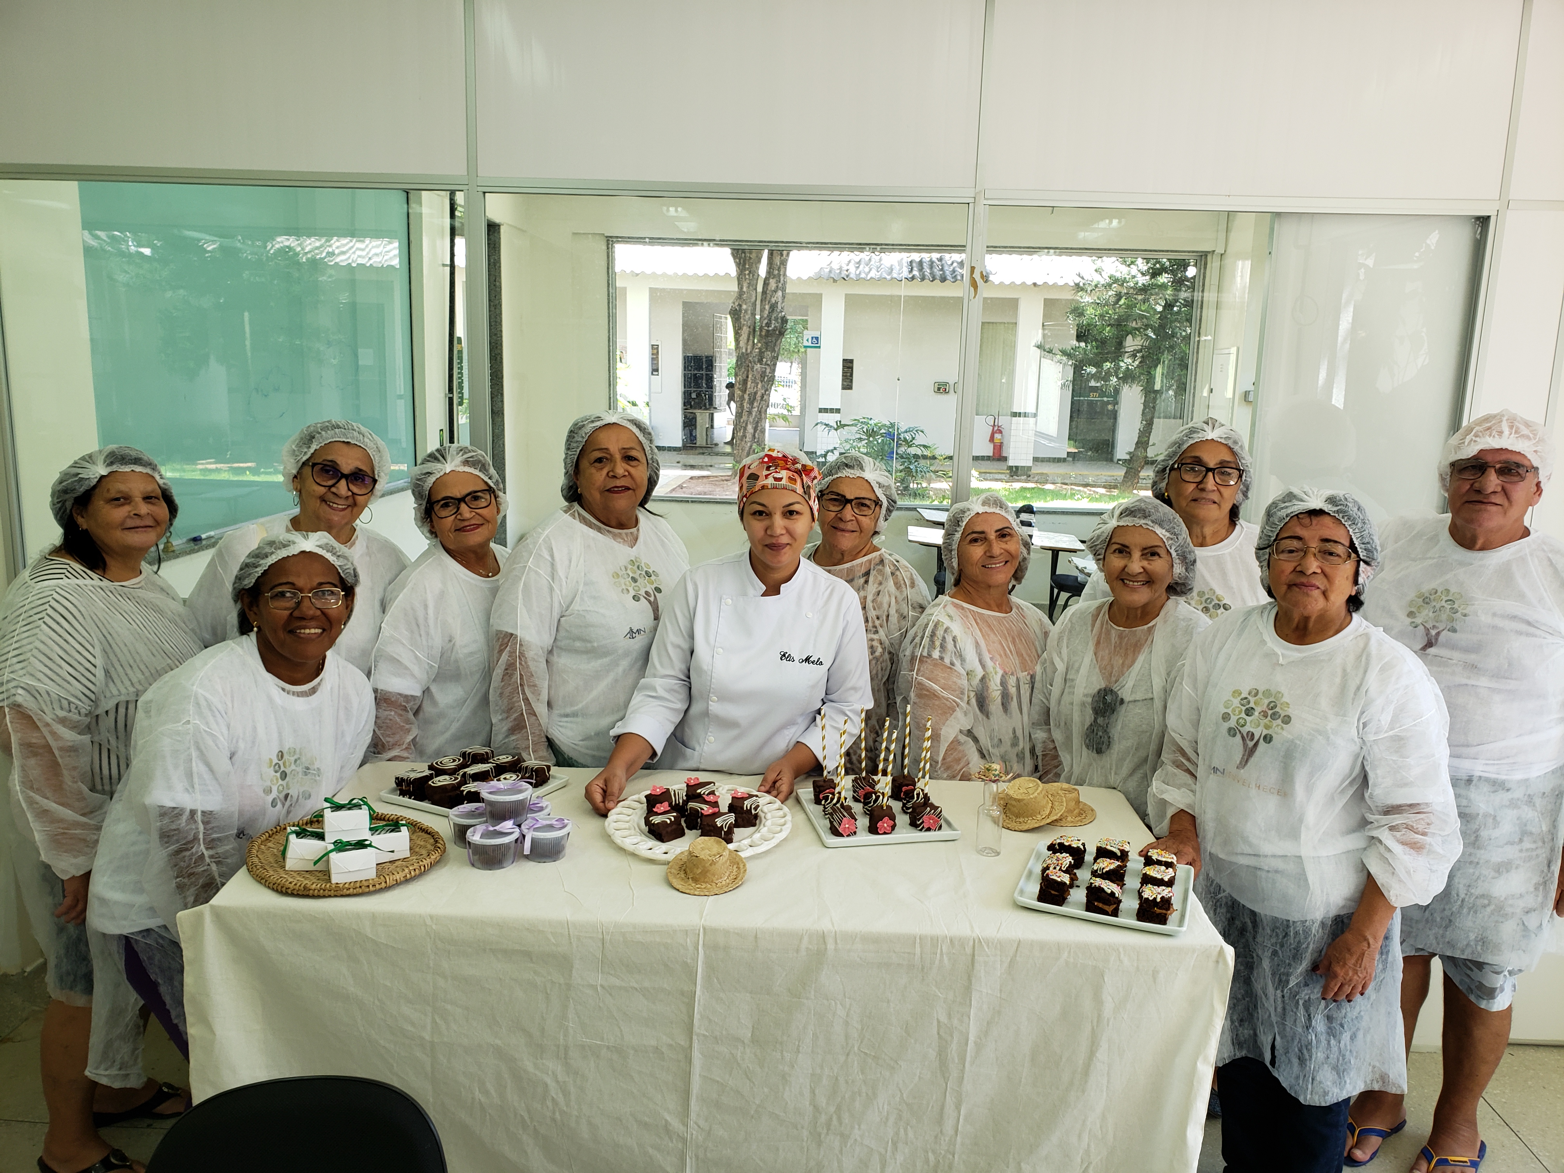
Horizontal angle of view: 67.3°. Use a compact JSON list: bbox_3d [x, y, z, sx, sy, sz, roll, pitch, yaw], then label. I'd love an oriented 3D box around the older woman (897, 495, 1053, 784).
[{"bbox_3d":[0.436,0.510,2.759,0.410,1.466,0.320,1,11,-2],"label":"older woman"}]

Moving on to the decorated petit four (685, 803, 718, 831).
[{"bbox_3d":[-0.155,0.437,2.252,0.046,0.038,0.046,-8,14,-42],"label":"decorated petit four"}]

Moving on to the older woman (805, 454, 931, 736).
[{"bbox_3d":[0.123,0.451,2.820,0.420,1.543,0.300,2,11,4],"label":"older woman"}]

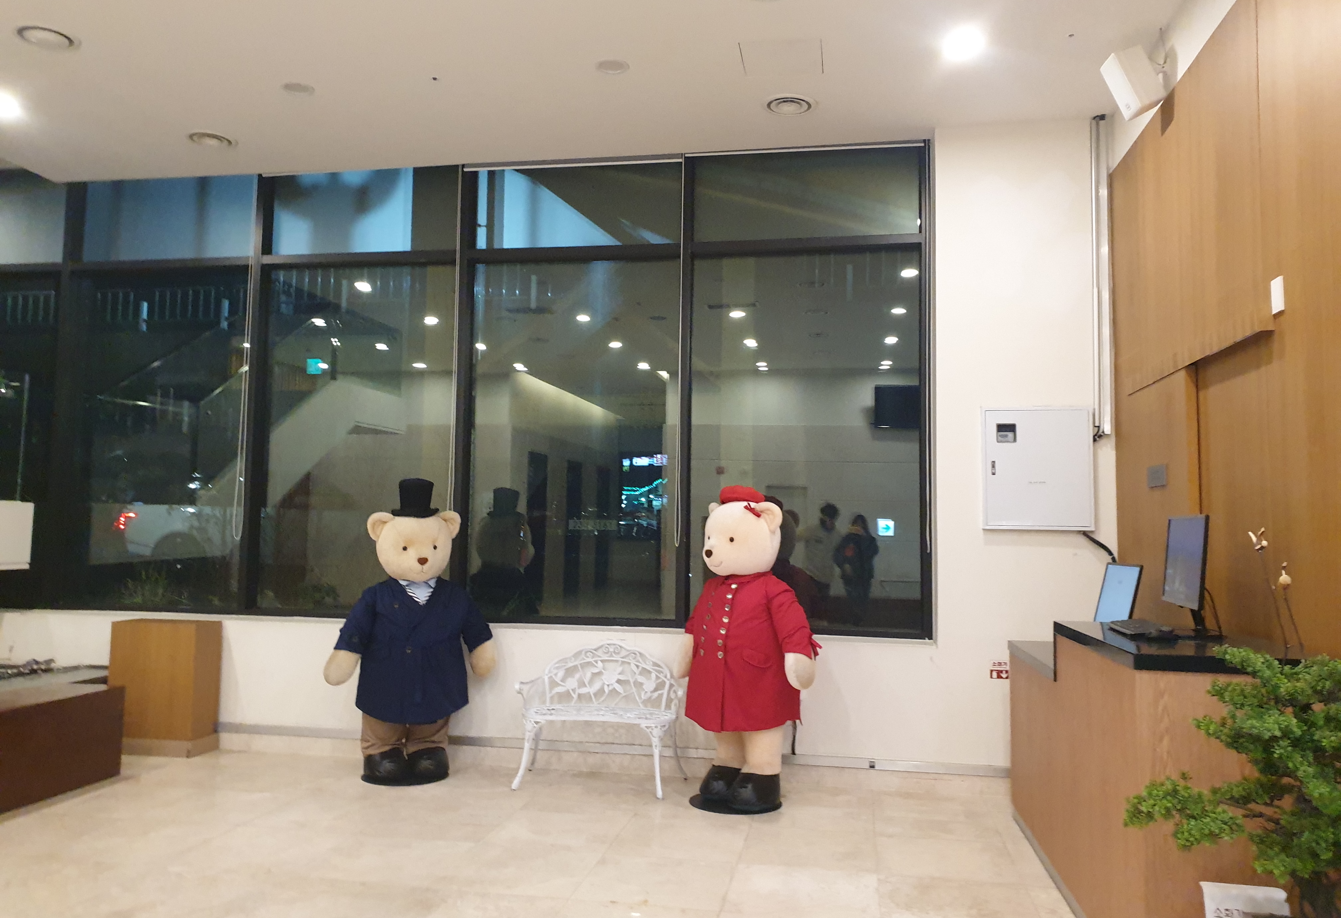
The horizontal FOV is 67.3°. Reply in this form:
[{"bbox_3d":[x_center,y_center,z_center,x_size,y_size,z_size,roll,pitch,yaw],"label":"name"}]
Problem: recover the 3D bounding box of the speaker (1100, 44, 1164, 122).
[{"bbox_3d":[2.272,-1.845,4.942,0.150,0.290,0.143,-21,-9,-6],"label":"speaker"}]

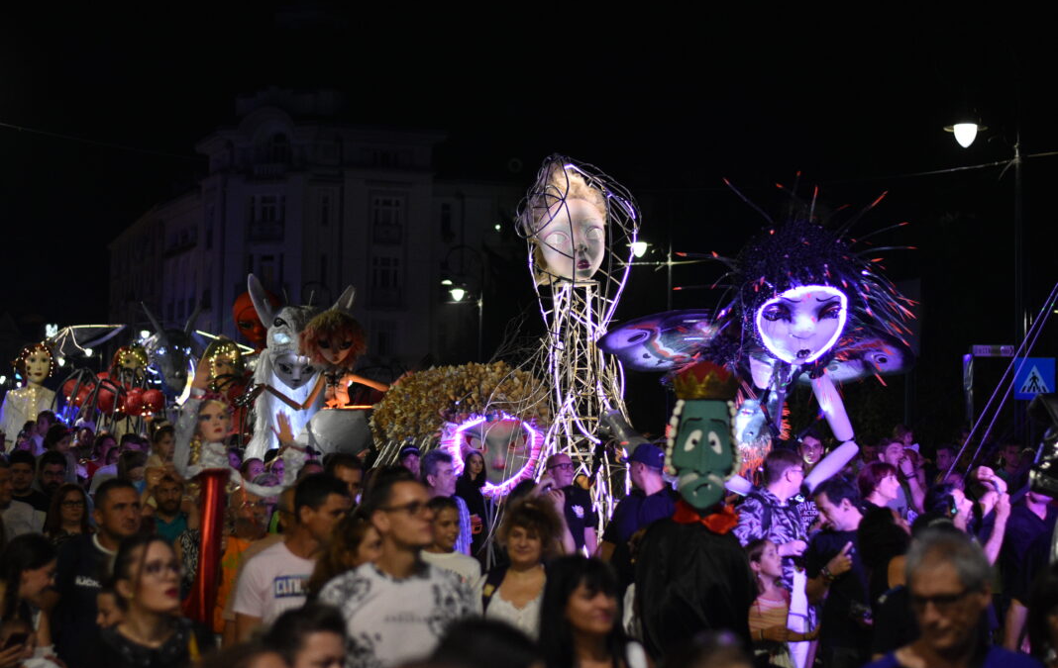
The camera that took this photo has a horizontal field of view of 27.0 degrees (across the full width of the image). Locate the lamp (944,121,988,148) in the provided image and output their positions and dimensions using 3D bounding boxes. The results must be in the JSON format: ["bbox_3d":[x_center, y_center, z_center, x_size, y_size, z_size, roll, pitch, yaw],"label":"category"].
[{"bbox_3d":[5.937,-2.723,30.000,0.593,0.377,0.590,0,-2,0],"label":"lamp"}]

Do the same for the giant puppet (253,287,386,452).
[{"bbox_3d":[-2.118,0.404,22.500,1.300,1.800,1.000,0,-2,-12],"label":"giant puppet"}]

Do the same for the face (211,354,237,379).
[{"bbox_3d":[-3.374,0.363,24.500,0.308,0.308,0.220,0,-2,-7],"label":"face"}]

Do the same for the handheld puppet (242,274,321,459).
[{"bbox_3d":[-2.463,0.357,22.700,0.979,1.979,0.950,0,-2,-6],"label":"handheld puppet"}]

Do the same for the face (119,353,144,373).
[{"bbox_3d":[-4.510,0.326,25.000,0.292,0.270,0.210,0,-2,-11],"label":"face"}]

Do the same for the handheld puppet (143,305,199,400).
[{"bbox_3d":[-4.060,0.191,25.000,0.674,1.101,0.650,0,-2,-5],"label":"handheld puppet"}]

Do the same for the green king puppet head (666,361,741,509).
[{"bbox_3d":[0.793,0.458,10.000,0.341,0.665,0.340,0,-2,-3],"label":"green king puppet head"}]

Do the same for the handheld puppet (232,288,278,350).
[{"bbox_3d":[-3.058,-0.167,24.800,0.557,0.691,0.550,0,-2,-9],"label":"handheld puppet"}]

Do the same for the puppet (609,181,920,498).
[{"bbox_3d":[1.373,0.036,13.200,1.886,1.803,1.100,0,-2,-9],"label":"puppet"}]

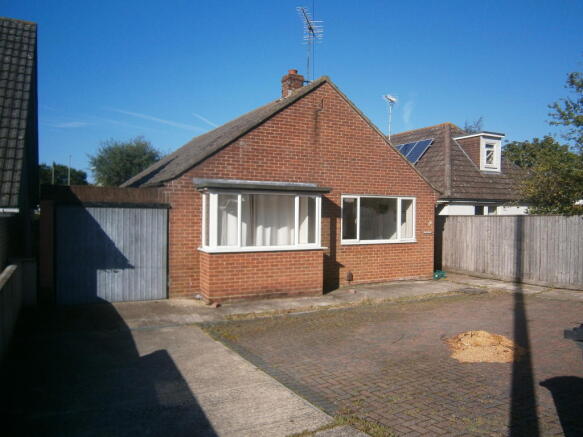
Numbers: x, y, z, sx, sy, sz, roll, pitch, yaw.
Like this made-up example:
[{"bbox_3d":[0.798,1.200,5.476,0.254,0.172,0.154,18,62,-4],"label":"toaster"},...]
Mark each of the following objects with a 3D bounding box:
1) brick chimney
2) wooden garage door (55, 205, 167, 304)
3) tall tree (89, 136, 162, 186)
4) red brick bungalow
[{"bbox_3d":[0.029,-3.810,12.660,0.525,0.858,0.525,0,2,-26],"label":"brick chimney"},{"bbox_3d":[-3.559,0.709,8.788,2.060,1.959,0.101,0,2,-26],"label":"wooden garage door"},{"bbox_3d":[-12.627,-2.706,33.441,5.656,7.079,5.656,0,2,-26],"label":"tall tree"},{"bbox_3d":[-1.667,-1.393,15.799,7.706,5.848,13.130,0,2,-26],"label":"red brick bungalow"}]

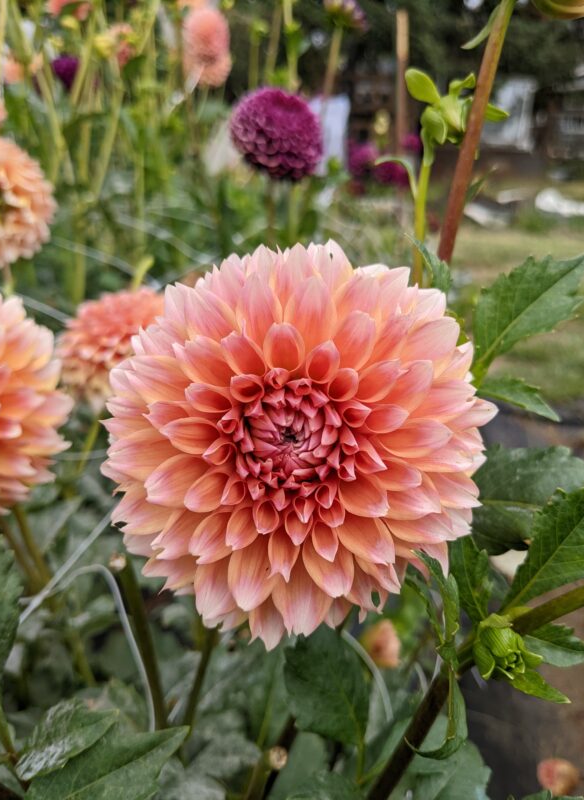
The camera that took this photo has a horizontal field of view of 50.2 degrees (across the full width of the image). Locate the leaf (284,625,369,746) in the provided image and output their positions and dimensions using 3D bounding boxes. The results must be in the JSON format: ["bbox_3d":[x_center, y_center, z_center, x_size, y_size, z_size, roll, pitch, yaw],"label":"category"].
[{"bbox_3d":[0.017,0.136,0.299,0.046,0.063,0.015,-27,0,-8],"label":"leaf"}]

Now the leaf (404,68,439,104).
[{"bbox_3d":[0.055,-0.132,0.263,0.011,0.022,0.005,-44,0,-25],"label":"leaf"}]

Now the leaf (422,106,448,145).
[{"bbox_3d":[0.059,-0.113,0.257,0.010,0.019,0.007,-20,-13,9],"label":"leaf"}]

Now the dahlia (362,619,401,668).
[{"bbox_3d":[0.072,0.195,0.500,0.031,0.038,0.031,8,24,18],"label":"dahlia"}]

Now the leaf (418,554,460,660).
[{"bbox_3d":[0.057,0.079,0.238,0.011,0.040,0.015,-1,-20,-41],"label":"leaf"}]

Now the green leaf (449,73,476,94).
[{"bbox_3d":[0.087,-0.162,0.320,0.014,0.007,0.009,-28,28,-6],"label":"green leaf"}]

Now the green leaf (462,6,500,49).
[{"bbox_3d":[0.076,-0.149,0.249,0.023,0.005,0.006,-47,38,0],"label":"green leaf"}]

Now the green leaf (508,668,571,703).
[{"bbox_3d":[0.090,0.105,0.231,0.027,0.006,0.011,25,50,11],"label":"green leaf"}]

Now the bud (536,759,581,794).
[{"bbox_3d":[0.192,0.272,0.450,0.031,0.027,0.031,0,22,0],"label":"bud"}]

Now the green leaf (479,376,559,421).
[{"bbox_3d":[0.094,0.000,0.260,0.037,0.009,0.020,26,27,6],"label":"green leaf"}]

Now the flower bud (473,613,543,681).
[{"bbox_3d":[0.077,0.088,0.222,0.023,0.023,0.023,-9,26,-18],"label":"flower bud"}]

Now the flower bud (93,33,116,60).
[{"bbox_3d":[-0.225,-0.425,0.750,0.029,0.033,0.029,0,22,0],"label":"flower bud"}]

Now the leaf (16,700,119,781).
[{"bbox_3d":[-0.102,0.155,0.283,0.051,0.013,0.033,-31,48,-12],"label":"leaf"}]

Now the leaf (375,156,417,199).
[{"bbox_3d":[0.052,-0.108,0.300,0.026,0.011,0.009,40,6,3],"label":"leaf"}]

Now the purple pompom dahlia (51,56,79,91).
[{"bbox_3d":[-0.474,-0.680,1.300,0.059,0.066,0.059,0,22,0],"label":"purple pompom dahlia"}]

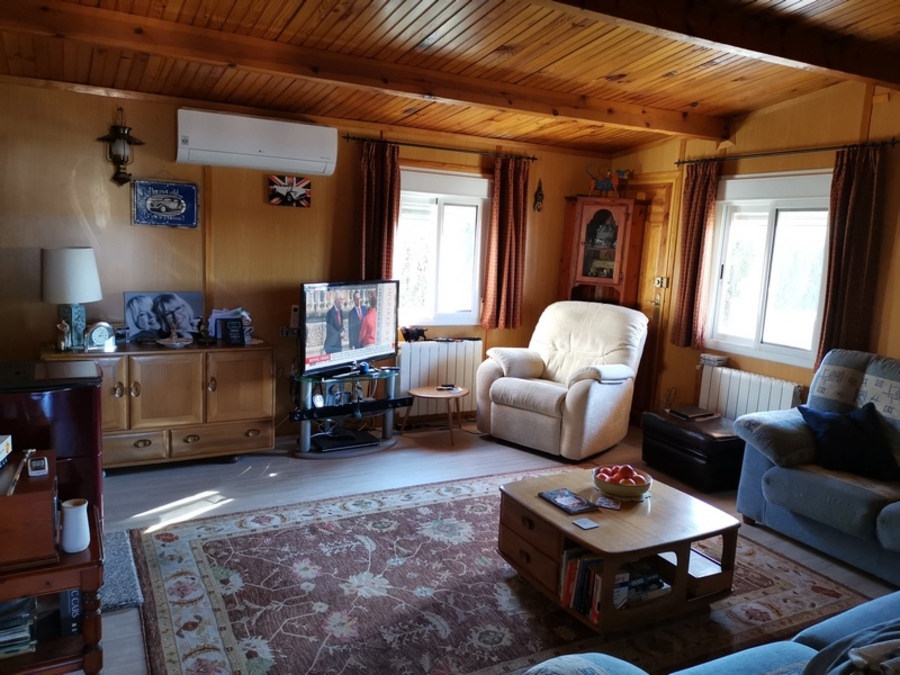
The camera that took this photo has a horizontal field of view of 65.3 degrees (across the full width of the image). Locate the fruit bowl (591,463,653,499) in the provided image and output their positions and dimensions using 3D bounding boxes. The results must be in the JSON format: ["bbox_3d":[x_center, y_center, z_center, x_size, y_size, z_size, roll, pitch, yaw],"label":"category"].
[{"bbox_3d":[0.778,0.648,3.141,0.258,0.110,0.258,2,8,0],"label":"fruit bowl"}]

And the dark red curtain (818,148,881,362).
[{"bbox_3d":[2.456,-0.448,4.302,0.110,1.385,0.330,-2,9,-31],"label":"dark red curtain"}]

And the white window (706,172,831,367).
[{"bbox_3d":[2.224,-0.480,4.905,0.100,1.260,0.910,-2,9,-31],"label":"white window"}]

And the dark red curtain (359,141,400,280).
[{"bbox_3d":[-0.511,-0.699,5.031,0.300,1.370,0.110,-2,9,-31],"label":"dark red curtain"}]

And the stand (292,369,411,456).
[{"bbox_3d":[-0.707,0.519,4.940,0.820,0.530,0.420,-4,10,-37],"label":"stand"}]

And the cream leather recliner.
[{"bbox_3d":[0.859,0.279,5.371,0.930,1.020,0.930,10,11,41],"label":"cream leather recliner"}]

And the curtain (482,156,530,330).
[{"bbox_3d":[0.453,-0.738,5.603,0.370,1.370,0.110,-2,9,-31],"label":"curtain"}]

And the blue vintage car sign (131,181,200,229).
[{"bbox_3d":[-1.767,-0.827,4.375,0.378,0.275,0.020,-2,9,-30],"label":"blue vintage car sign"}]

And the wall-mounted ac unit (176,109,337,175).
[{"bbox_3d":[-1.225,-1.236,4.512,0.985,0.320,0.205,-2,9,-31],"label":"wall-mounted ac unit"}]

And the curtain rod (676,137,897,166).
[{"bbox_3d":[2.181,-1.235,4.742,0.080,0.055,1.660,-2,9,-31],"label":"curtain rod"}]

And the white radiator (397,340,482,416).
[{"bbox_3d":[-0.087,0.320,5.573,0.717,0.580,0.090,-2,9,-28],"label":"white radiator"}]

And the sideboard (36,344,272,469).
[{"bbox_3d":[-1.823,0.426,4.476,1.309,0.747,0.438,-2,9,-28],"label":"sideboard"}]

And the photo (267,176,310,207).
[{"bbox_3d":[-1.112,-1.014,4.874,0.290,0.190,0.022,-2,9,-28],"label":"photo"}]

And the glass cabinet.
[{"bbox_3d":[1.304,-0.266,6.126,0.690,1.850,0.450,4,8,14],"label":"glass cabinet"}]

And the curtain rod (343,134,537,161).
[{"bbox_3d":[-0.025,-1.425,5.309,1.650,0.050,0.090,-2,9,-28],"label":"curtain rod"}]

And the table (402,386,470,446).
[{"bbox_3d":[-0.104,0.562,5.167,0.475,0.355,0.465,2,8,-1],"label":"table"}]

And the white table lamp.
[{"bbox_3d":[-2.244,-0.230,4.172,0.330,0.605,0.330,-2,9,-28],"label":"white table lamp"}]

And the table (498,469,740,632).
[{"bbox_3d":[0.709,0.915,3.055,0.775,0.403,0.800,-2,9,-28],"label":"table"}]

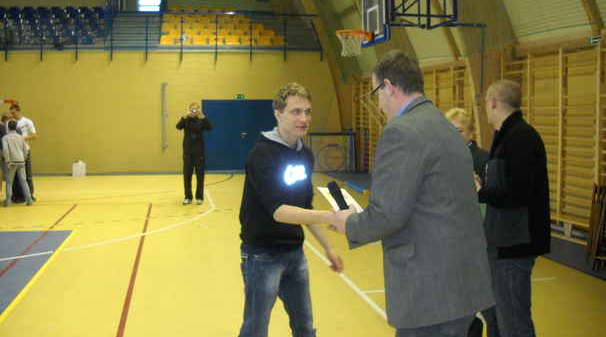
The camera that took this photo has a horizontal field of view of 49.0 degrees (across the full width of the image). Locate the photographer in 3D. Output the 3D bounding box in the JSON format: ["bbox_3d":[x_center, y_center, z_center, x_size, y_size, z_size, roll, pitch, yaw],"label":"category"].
[{"bbox_3d":[-1.956,-0.272,12.000,0.620,1.830,0.420,-1,5,-10],"label":"photographer"}]

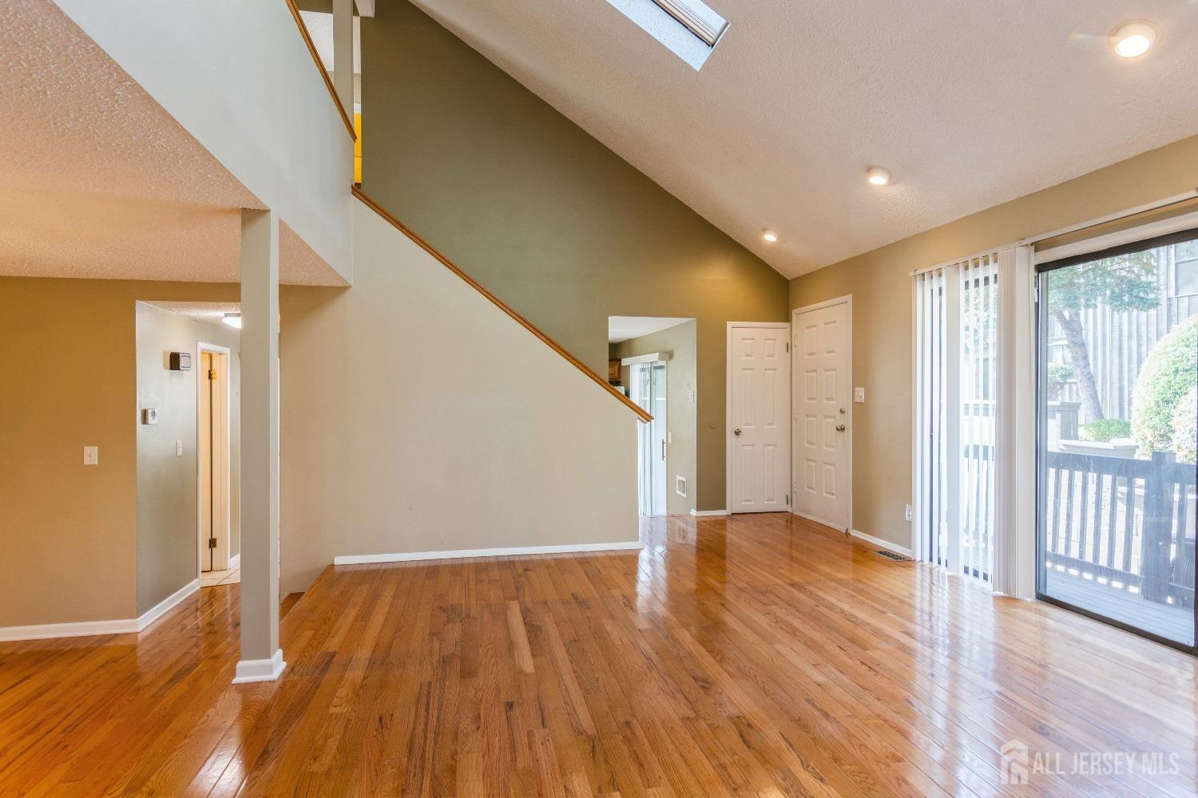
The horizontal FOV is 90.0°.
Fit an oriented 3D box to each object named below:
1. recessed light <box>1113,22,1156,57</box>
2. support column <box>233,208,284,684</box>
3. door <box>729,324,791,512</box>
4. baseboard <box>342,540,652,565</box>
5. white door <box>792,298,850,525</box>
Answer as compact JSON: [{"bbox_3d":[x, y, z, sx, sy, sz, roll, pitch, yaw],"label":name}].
[{"bbox_3d":[2.388,-1.600,2.674,0.155,0.050,0.155,32,-7,-11],"label":"recessed light"},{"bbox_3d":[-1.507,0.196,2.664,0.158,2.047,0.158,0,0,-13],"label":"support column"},{"bbox_3d":[1.706,0.205,6.404,0.720,2.030,0.060,0,0,-12],"label":"door"},{"bbox_3d":[-0.797,1.190,4.637,2.337,0.060,0.015,0,0,-11],"label":"baseboard"},{"bbox_3d":[2.186,0.160,5.870,0.060,2.120,0.953,0,0,-13],"label":"white door"}]

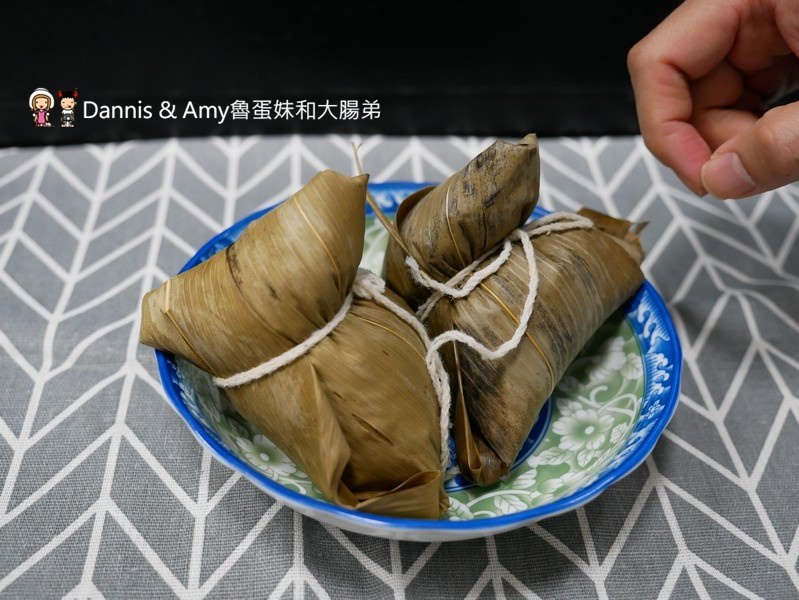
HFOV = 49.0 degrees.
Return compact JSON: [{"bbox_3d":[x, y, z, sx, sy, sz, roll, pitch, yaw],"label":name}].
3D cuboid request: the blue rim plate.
[{"bbox_3d":[0.006,0.021,0.299,0.168,0.041,0.168,2,38,-2],"label":"blue rim plate"}]

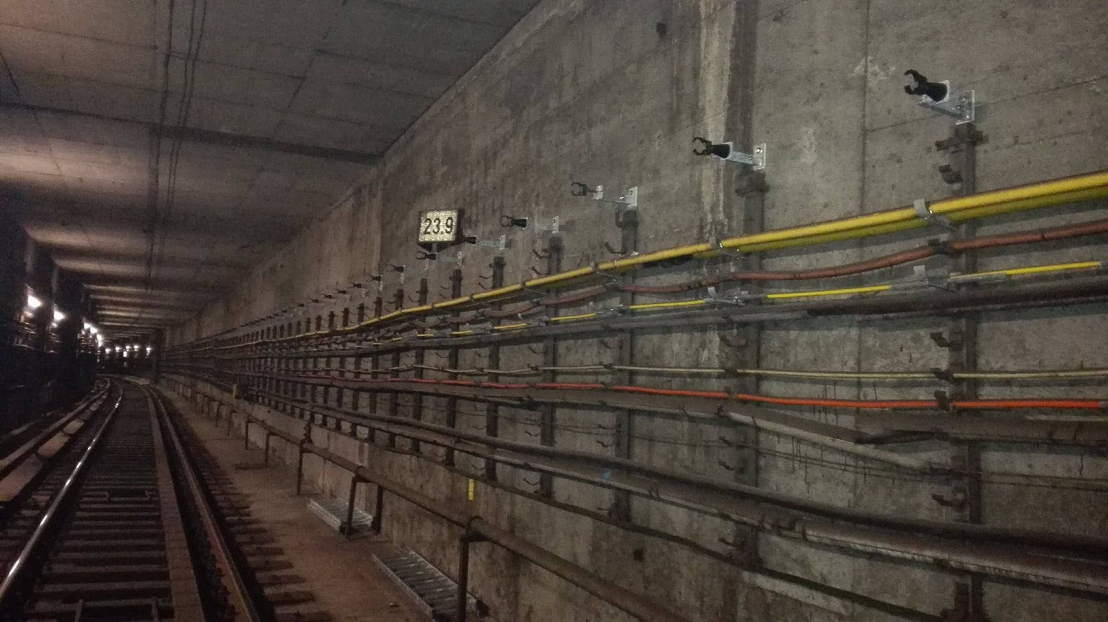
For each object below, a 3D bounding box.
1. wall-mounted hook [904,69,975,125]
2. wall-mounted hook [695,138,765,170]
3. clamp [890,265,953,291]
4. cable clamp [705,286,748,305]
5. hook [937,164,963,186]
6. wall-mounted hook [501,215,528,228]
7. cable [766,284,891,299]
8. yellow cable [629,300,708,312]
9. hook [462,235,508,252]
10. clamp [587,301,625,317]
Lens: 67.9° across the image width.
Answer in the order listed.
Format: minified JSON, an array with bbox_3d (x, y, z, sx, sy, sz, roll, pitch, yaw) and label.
[{"bbox_3d":[1.208,-0.674,2.594,0.260,0.118,0.075,4,-5,-26],"label":"wall-mounted hook"},{"bbox_3d":[0.733,-0.669,3.454,0.340,0.105,0.075,4,-5,-26],"label":"wall-mounted hook"},{"bbox_3d":[1.113,-0.097,2.474,0.160,0.063,0.100,4,-5,-24],"label":"clamp"},{"bbox_3d":[0.704,-0.058,3.351,0.185,0.062,0.065,4,-5,-24],"label":"cable clamp"},{"bbox_3d":[1.240,-0.426,2.577,0.072,0.055,0.040,4,-5,-26],"label":"hook"},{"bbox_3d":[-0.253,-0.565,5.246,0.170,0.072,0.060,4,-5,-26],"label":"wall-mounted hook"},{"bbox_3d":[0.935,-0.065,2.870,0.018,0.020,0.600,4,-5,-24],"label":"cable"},{"bbox_3d":[0.505,-0.025,3.742,0.022,0.022,0.630,4,-5,-26],"label":"yellow cable"},{"bbox_3d":[-0.525,-0.503,6.034,0.350,0.106,0.075,4,-5,-26],"label":"hook"},{"bbox_3d":[0.276,-0.008,4.378,0.200,0.072,0.050,4,-5,-26],"label":"clamp"}]

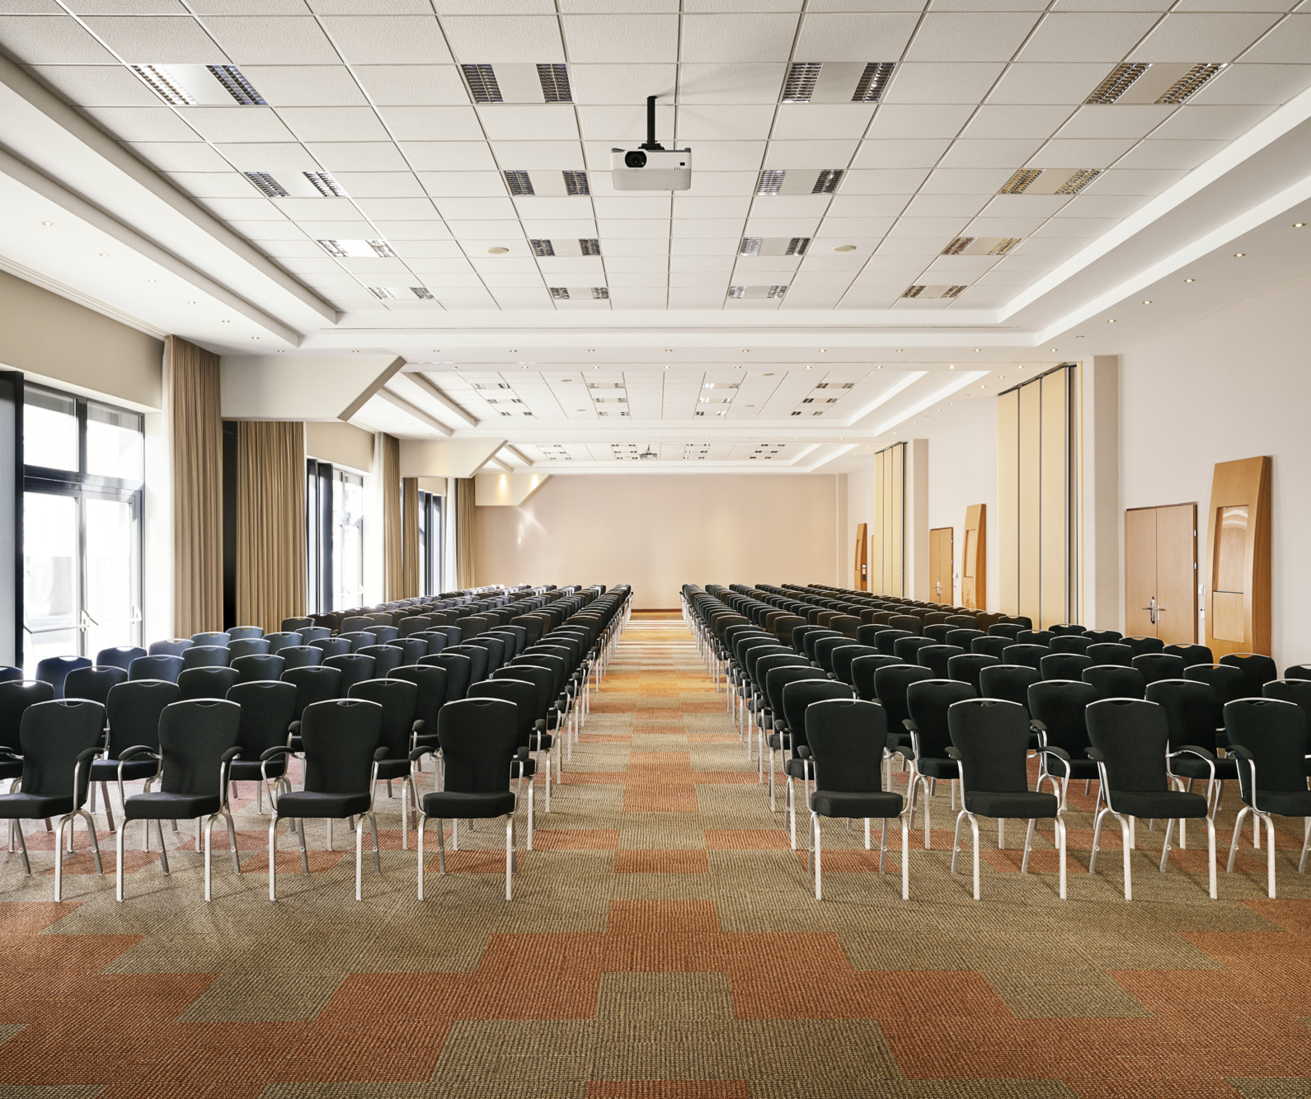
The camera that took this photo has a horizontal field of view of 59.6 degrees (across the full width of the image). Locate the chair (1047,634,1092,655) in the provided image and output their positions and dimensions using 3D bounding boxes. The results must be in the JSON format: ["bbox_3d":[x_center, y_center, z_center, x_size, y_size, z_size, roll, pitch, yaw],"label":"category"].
[{"bbox_3d":[3.934,1.267,10.553,0.580,0.913,0.585,0,0,0],"label":"chair"}]

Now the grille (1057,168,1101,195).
[{"bbox_3d":[3.105,-2.711,8.418,0.170,0.050,0.542,0,0,0],"label":"grille"}]

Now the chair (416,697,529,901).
[{"bbox_3d":[-0.900,1.224,5.710,0.580,0.905,0.570,0,-1,0],"label":"chair"}]

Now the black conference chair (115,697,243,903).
[{"bbox_3d":[-2.415,1.268,5.891,0.580,0.925,0.570,0,0,0],"label":"black conference chair"}]

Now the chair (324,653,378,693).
[{"bbox_3d":[-2.401,1.277,8.671,0.575,0.923,0.570,0,-1,0],"label":"chair"}]

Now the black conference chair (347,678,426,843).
[{"bbox_3d":[-1.665,1.259,6.761,0.575,0.923,0.570,0,-1,0],"label":"black conference chair"}]

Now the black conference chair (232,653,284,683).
[{"bbox_3d":[-3.098,1.277,8.672,0.575,0.923,0.570,0,-1,0],"label":"black conference chair"}]

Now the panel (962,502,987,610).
[{"bbox_3d":[5.800,0.528,20.816,0.170,2.640,0.970,0,-1,0],"label":"panel"}]

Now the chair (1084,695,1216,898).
[{"bbox_3d":[2.463,1.217,5.706,0.580,0.905,0.570,0,-1,-2],"label":"chair"}]

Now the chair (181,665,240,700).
[{"bbox_3d":[-3.050,1.246,7.642,0.580,0.905,0.570,0,-1,0],"label":"chair"}]

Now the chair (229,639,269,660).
[{"bbox_3d":[-3.817,1.275,10.537,0.580,0.905,0.570,0,-1,0],"label":"chair"}]

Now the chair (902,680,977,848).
[{"bbox_3d":[1.744,1.227,6.672,0.580,0.905,0.570,0,-1,0],"label":"chair"}]

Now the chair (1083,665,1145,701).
[{"bbox_3d":[3.160,1.234,7.635,0.580,0.905,0.570,0,-1,0],"label":"chair"}]

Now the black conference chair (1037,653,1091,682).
[{"bbox_3d":[3.198,1.257,8.649,0.580,0.913,0.585,0,0,0],"label":"black conference chair"}]

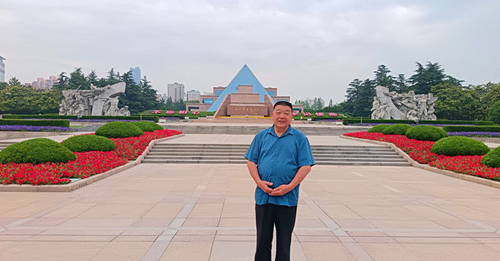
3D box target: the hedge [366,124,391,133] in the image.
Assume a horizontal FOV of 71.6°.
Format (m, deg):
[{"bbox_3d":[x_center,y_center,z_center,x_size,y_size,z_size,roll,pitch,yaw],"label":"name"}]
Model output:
[{"bbox_3d":[9.934,-0.007,26.500,1.950,0.902,1.950,1,1,-1],"label":"hedge"}]

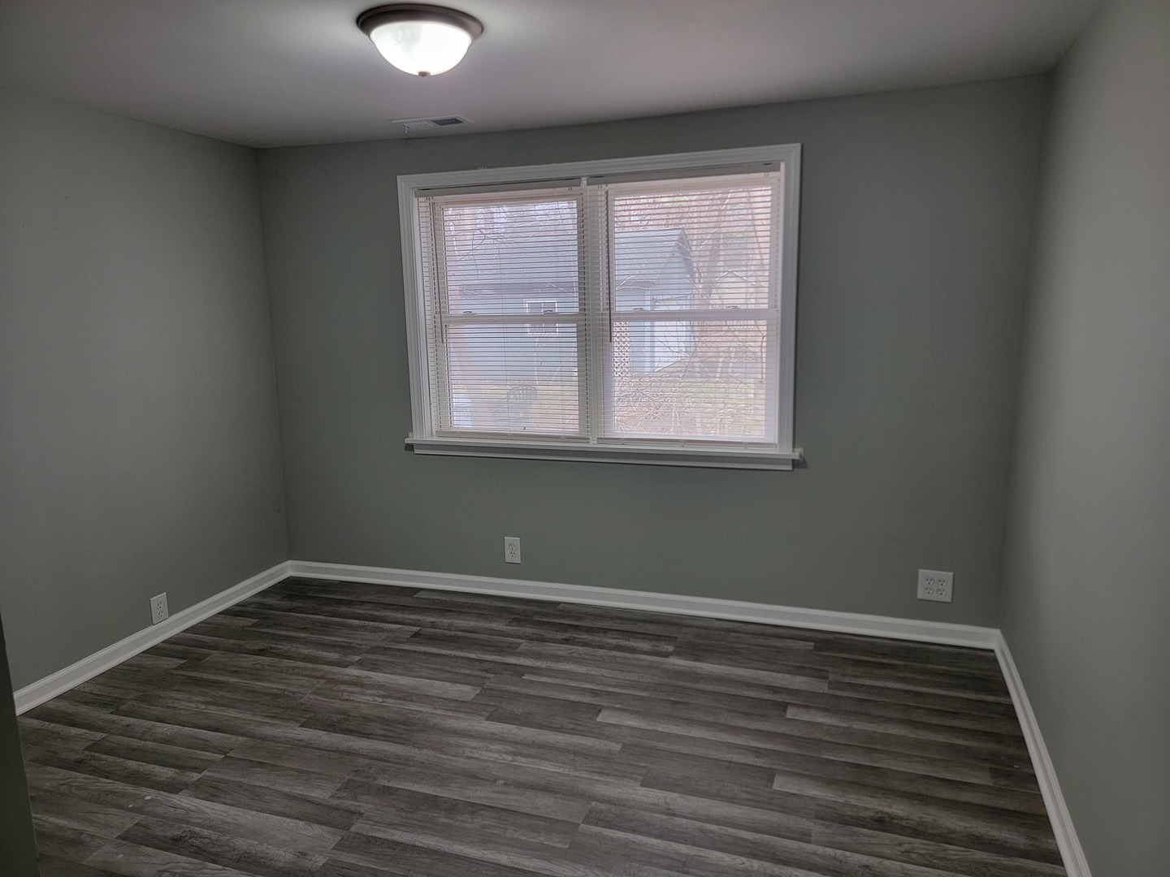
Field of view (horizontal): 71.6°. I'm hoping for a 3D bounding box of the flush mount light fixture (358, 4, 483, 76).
[{"bbox_3d":[-0.429,-1.029,2.142,0.327,0.139,0.327,-1,11,0],"label":"flush mount light fixture"}]

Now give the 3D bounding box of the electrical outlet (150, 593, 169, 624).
[{"bbox_3d":[-1.815,0.730,3.471,0.008,0.116,0.081,2,11,19],"label":"electrical outlet"}]

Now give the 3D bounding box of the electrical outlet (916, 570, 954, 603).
[{"bbox_3d":[1.410,0.595,3.260,0.125,0.124,0.008,2,11,19],"label":"electrical outlet"}]

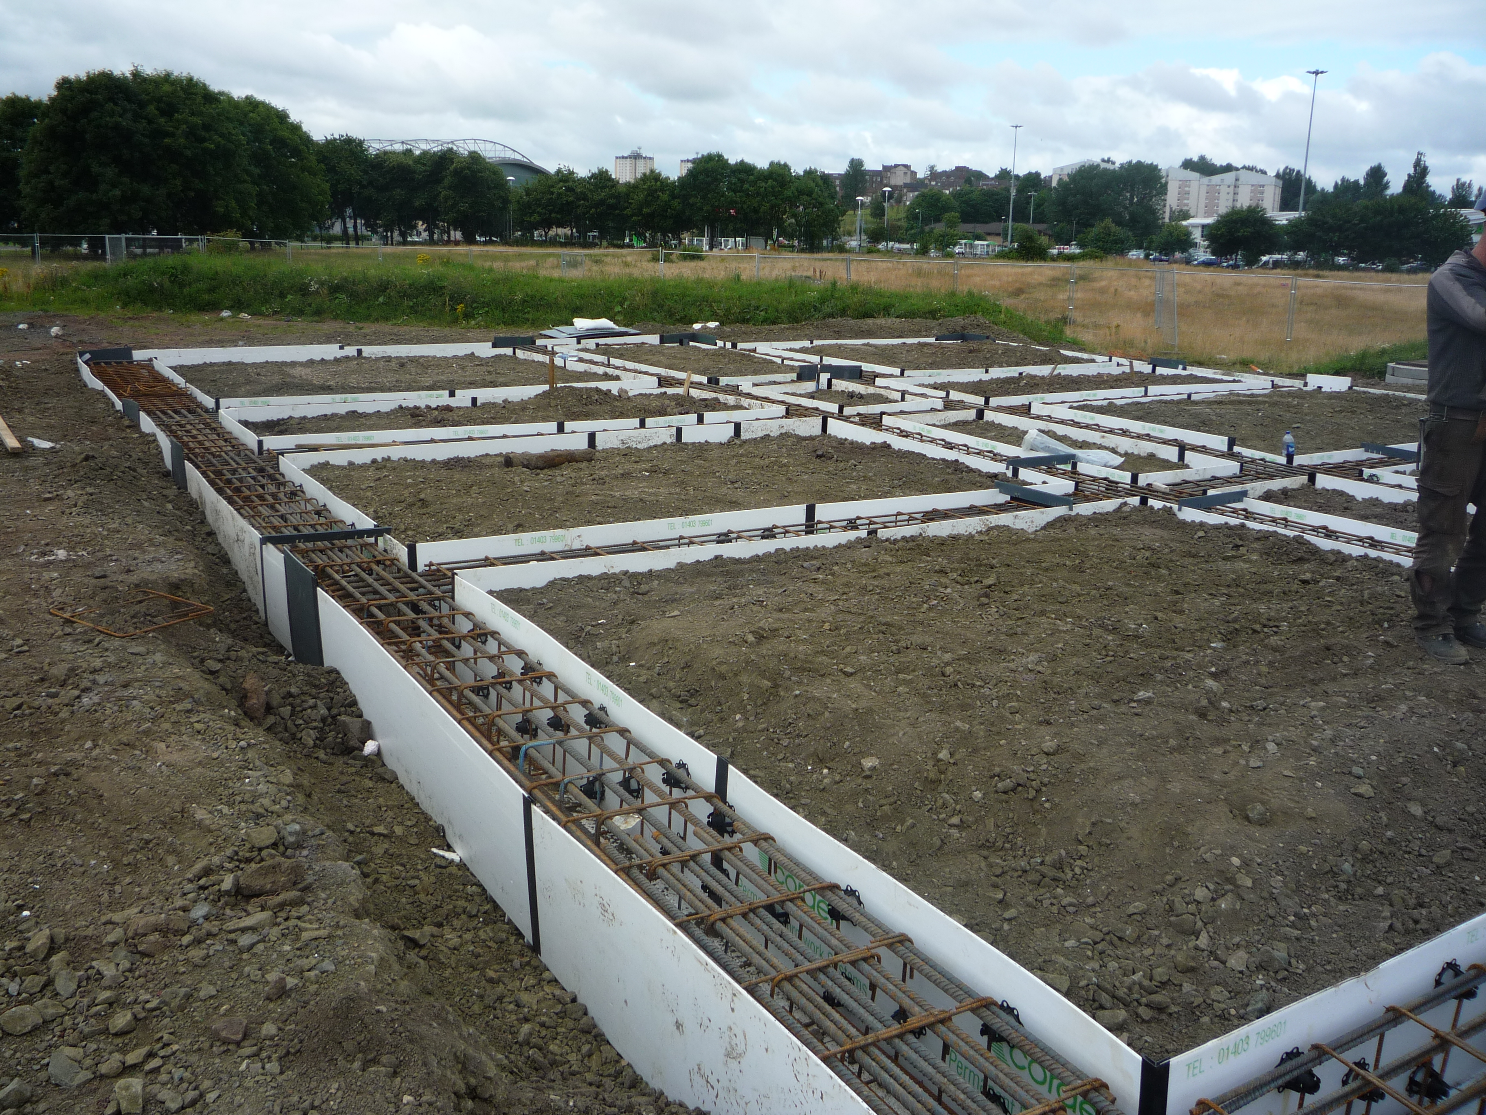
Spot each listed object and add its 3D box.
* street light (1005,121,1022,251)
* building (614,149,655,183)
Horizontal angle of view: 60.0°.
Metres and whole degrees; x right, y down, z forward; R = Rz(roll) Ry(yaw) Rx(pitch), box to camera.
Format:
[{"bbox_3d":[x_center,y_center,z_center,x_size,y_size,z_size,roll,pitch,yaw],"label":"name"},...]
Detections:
[{"bbox_3d":[44.008,-60.028,210.256,2.100,20.000,1.900,3,15,11],"label":"street light"},{"bbox_3d":[-104.308,-360.567,1250.113,37.000,68.000,22.000,-1,14,-5],"label":"building"}]

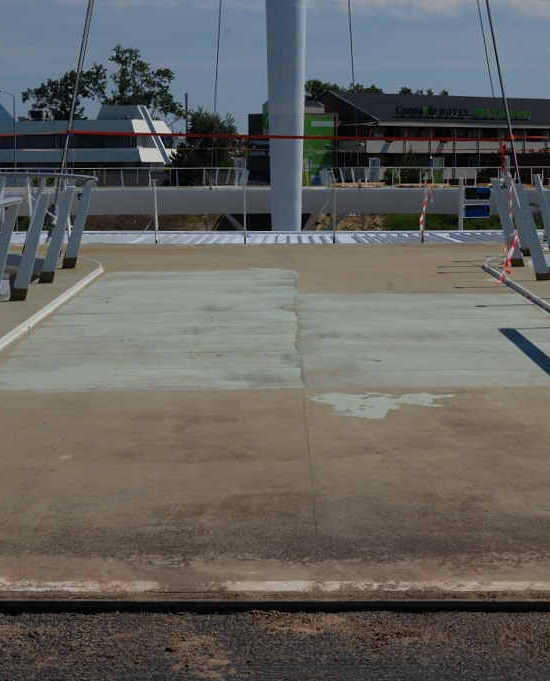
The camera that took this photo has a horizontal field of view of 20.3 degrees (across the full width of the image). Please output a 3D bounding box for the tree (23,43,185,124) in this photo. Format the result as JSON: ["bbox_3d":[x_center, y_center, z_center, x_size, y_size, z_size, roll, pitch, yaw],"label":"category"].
[{"bbox_3d":[-22.244,-28.043,198.086,20.000,20.014,14.000,0,7,0],"label":"tree"}]

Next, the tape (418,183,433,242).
[{"bbox_3d":[2.777,-2.356,28.317,0.280,1.095,0.200,0,7,0],"label":"tape"}]

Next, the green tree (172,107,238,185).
[{"bbox_3d":[-6.579,-16.603,144.045,6.200,10.605,5.800,0,7,0],"label":"green tree"}]

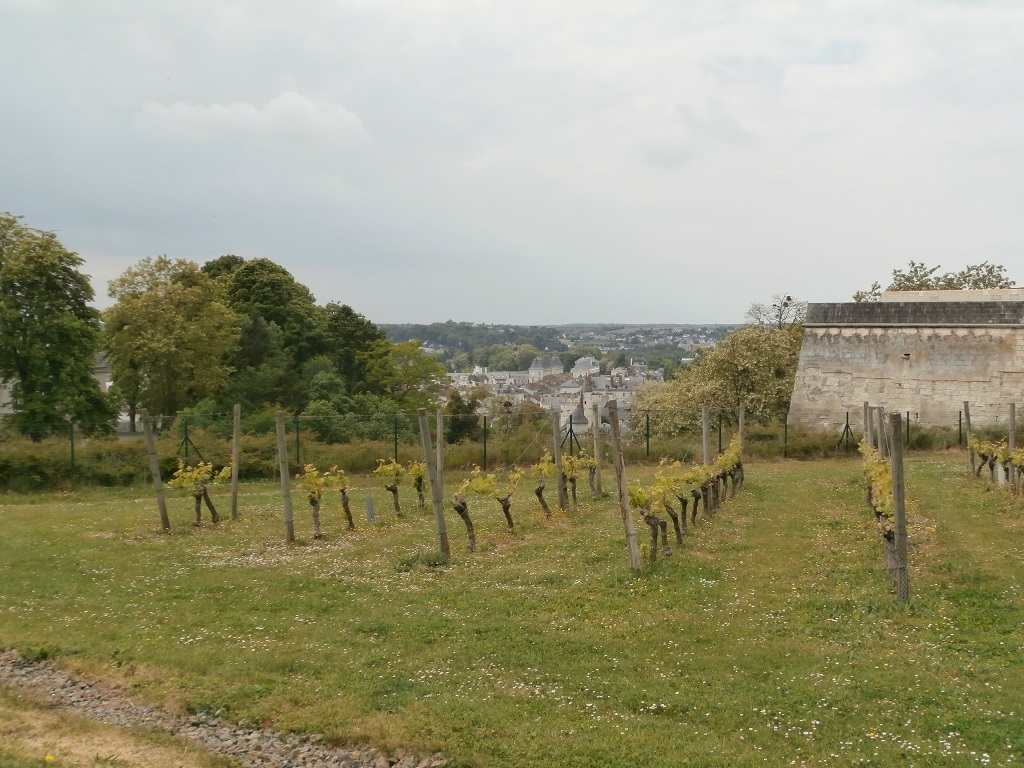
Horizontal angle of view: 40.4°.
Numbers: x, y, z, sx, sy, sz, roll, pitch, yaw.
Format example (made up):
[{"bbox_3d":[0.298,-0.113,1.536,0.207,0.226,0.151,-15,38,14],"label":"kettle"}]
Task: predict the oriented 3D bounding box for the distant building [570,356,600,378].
[{"bbox_3d":[47.691,-8.002,890.000,14.000,18.500,13.000,2,3,41],"label":"distant building"}]

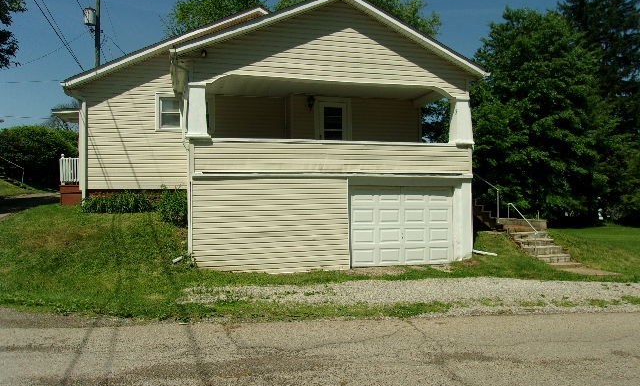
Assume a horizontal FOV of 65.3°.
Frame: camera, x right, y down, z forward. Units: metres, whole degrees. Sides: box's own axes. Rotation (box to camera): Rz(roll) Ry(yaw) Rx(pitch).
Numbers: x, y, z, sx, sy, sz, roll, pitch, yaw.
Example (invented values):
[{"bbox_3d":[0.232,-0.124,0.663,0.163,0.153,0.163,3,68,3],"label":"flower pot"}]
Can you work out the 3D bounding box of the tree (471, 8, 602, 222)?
[{"bbox_3d":[8.185,-2.991,18.957,5.800,8.140,5.800,-1,-1,-17],"label":"tree"}]

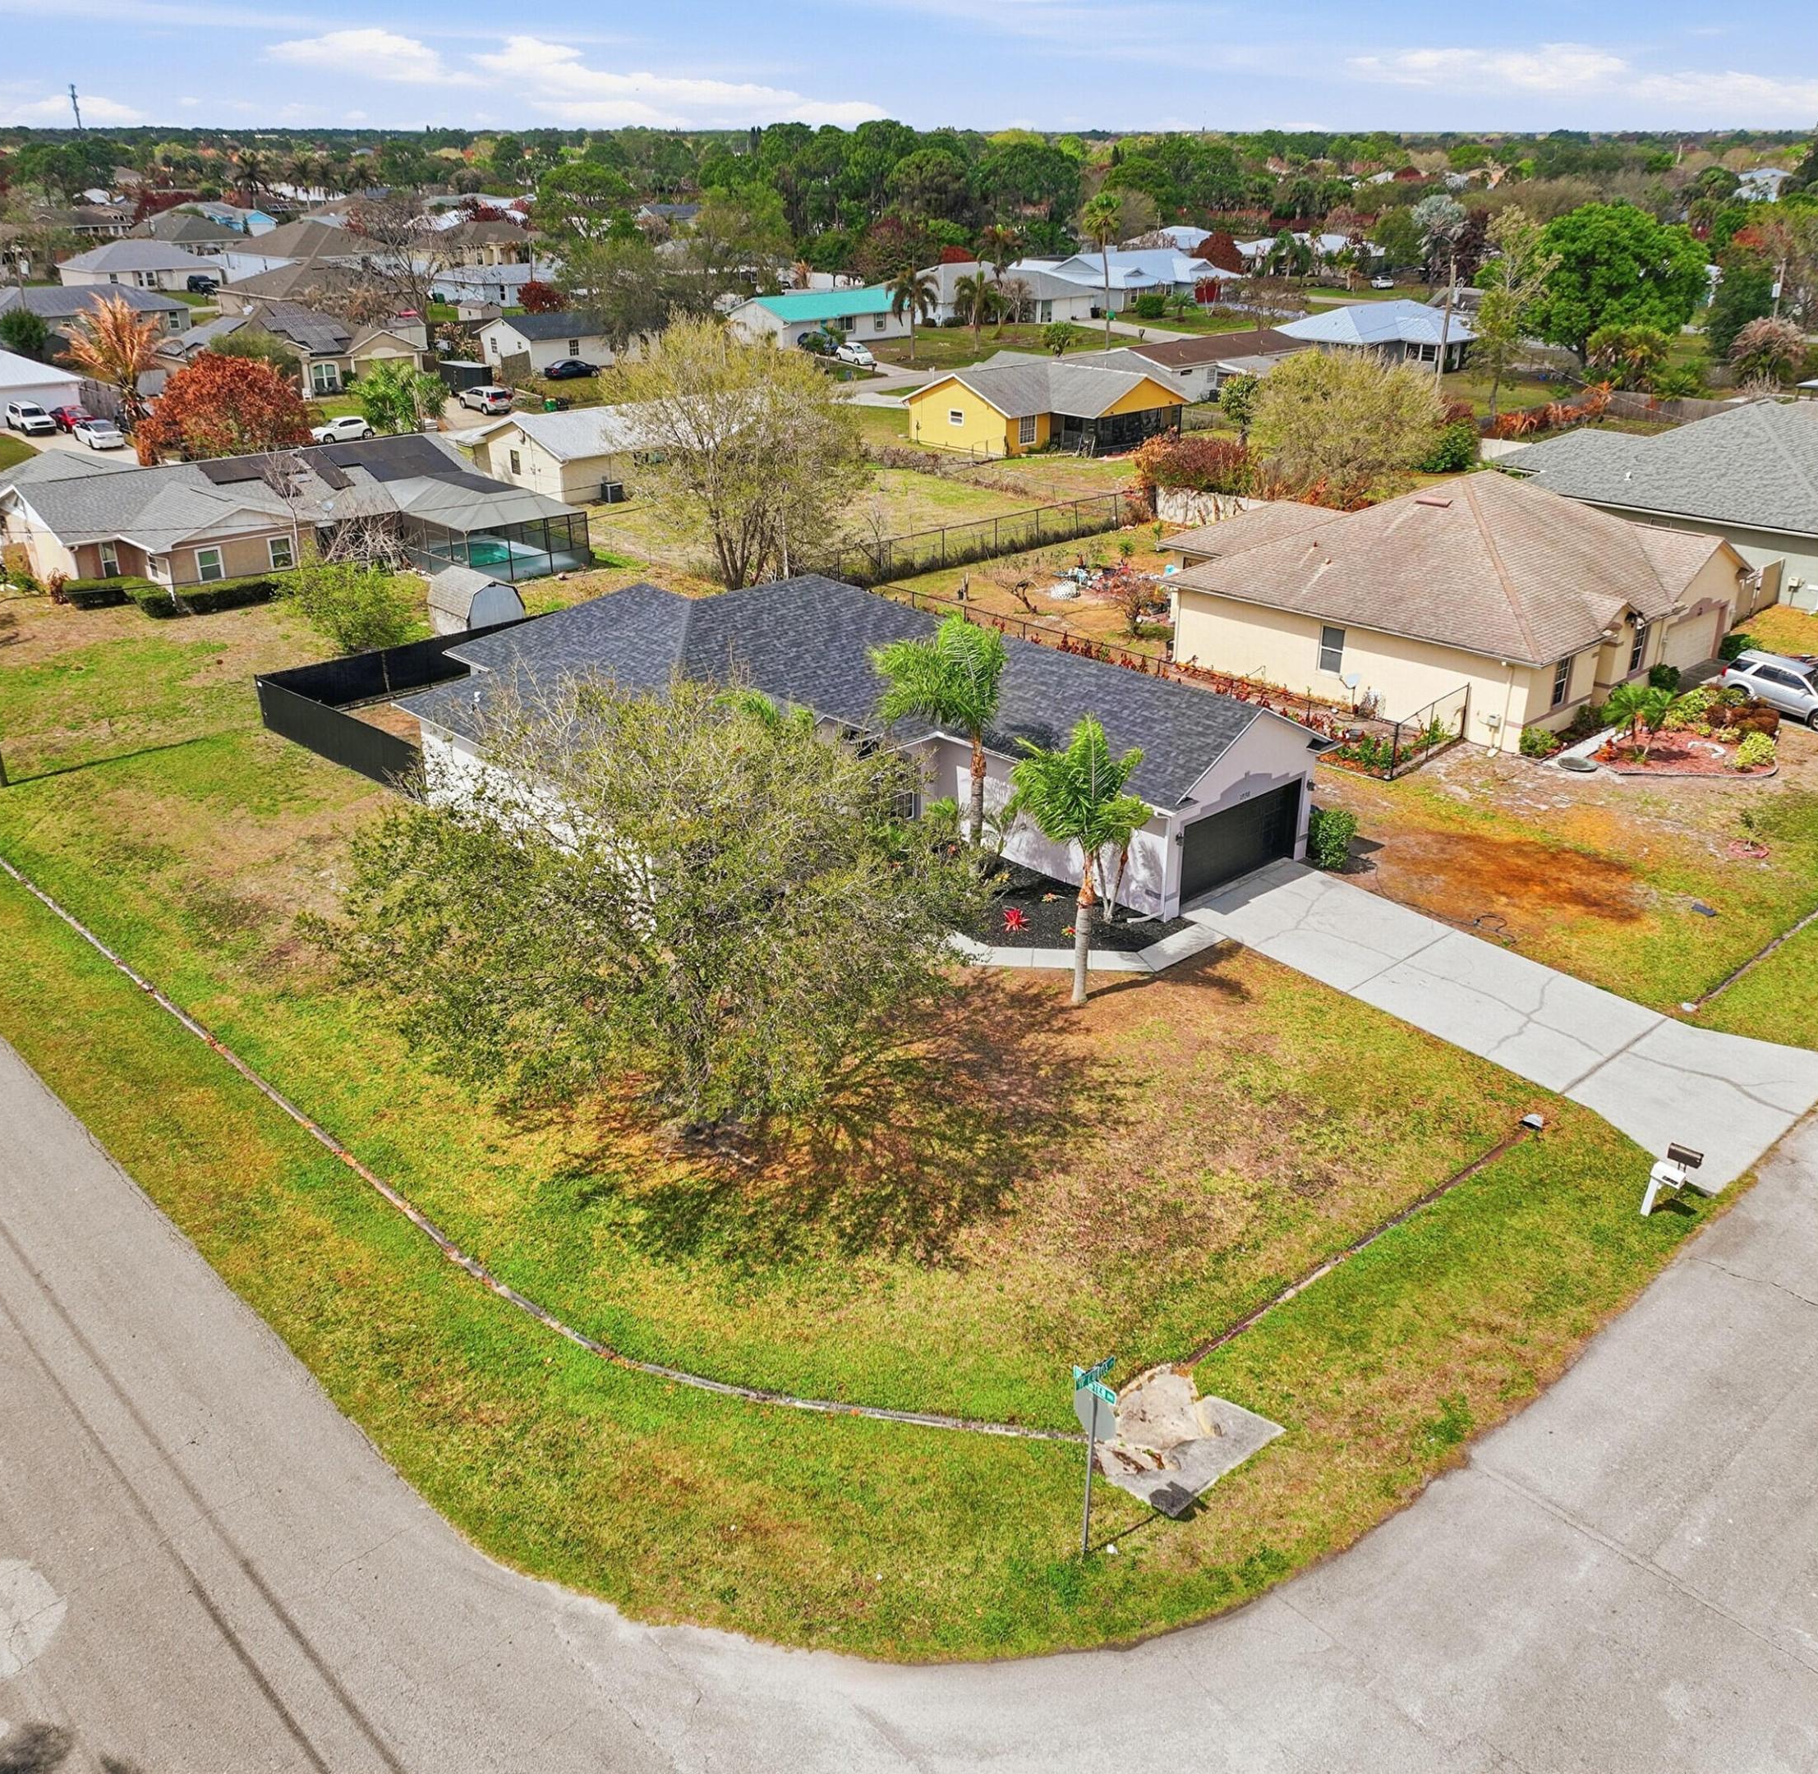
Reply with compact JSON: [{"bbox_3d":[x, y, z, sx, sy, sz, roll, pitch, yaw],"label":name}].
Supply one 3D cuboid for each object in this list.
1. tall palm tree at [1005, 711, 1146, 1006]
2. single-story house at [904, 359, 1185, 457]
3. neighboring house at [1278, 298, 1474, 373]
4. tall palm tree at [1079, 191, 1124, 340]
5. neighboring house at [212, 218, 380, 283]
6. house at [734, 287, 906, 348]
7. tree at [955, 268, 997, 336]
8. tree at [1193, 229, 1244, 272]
[{"bbox_3d":[3.842,-0.357,35.433,3.000,6.500,3.000,0,25,0],"label":"tall palm tree"},{"bbox_3d":[8.042,-30.705,103.297,16.500,4.600,18.200,-21,32,-38],"label":"single-story house"},{"bbox_3d":[39.111,-45.198,135.001,16.600,4.700,13.700,-21,32,-38],"label":"neighboring house"},{"bbox_3d":[16.824,-54.355,144.861,4.100,13.000,4.100,3,25,6],"label":"tall palm tree"},{"bbox_3d":[-76.140,-82.482,213.168,17.500,6.000,16.500,-21,32,-38],"label":"neighboring house"},{"bbox_3d":[-7.449,-52.551,150.680,16.100,4.400,9.500,-21,32,-38],"label":"house"},{"bbox_3d":[6.098,-51.155,145.480,4.194,6.651,4.194,0,25,0],"label":"tree"},{"bbox_3d":[39.519,-80.152,207.905,6.800,6.600,6.800,0,25,0],"label":"tree"}]

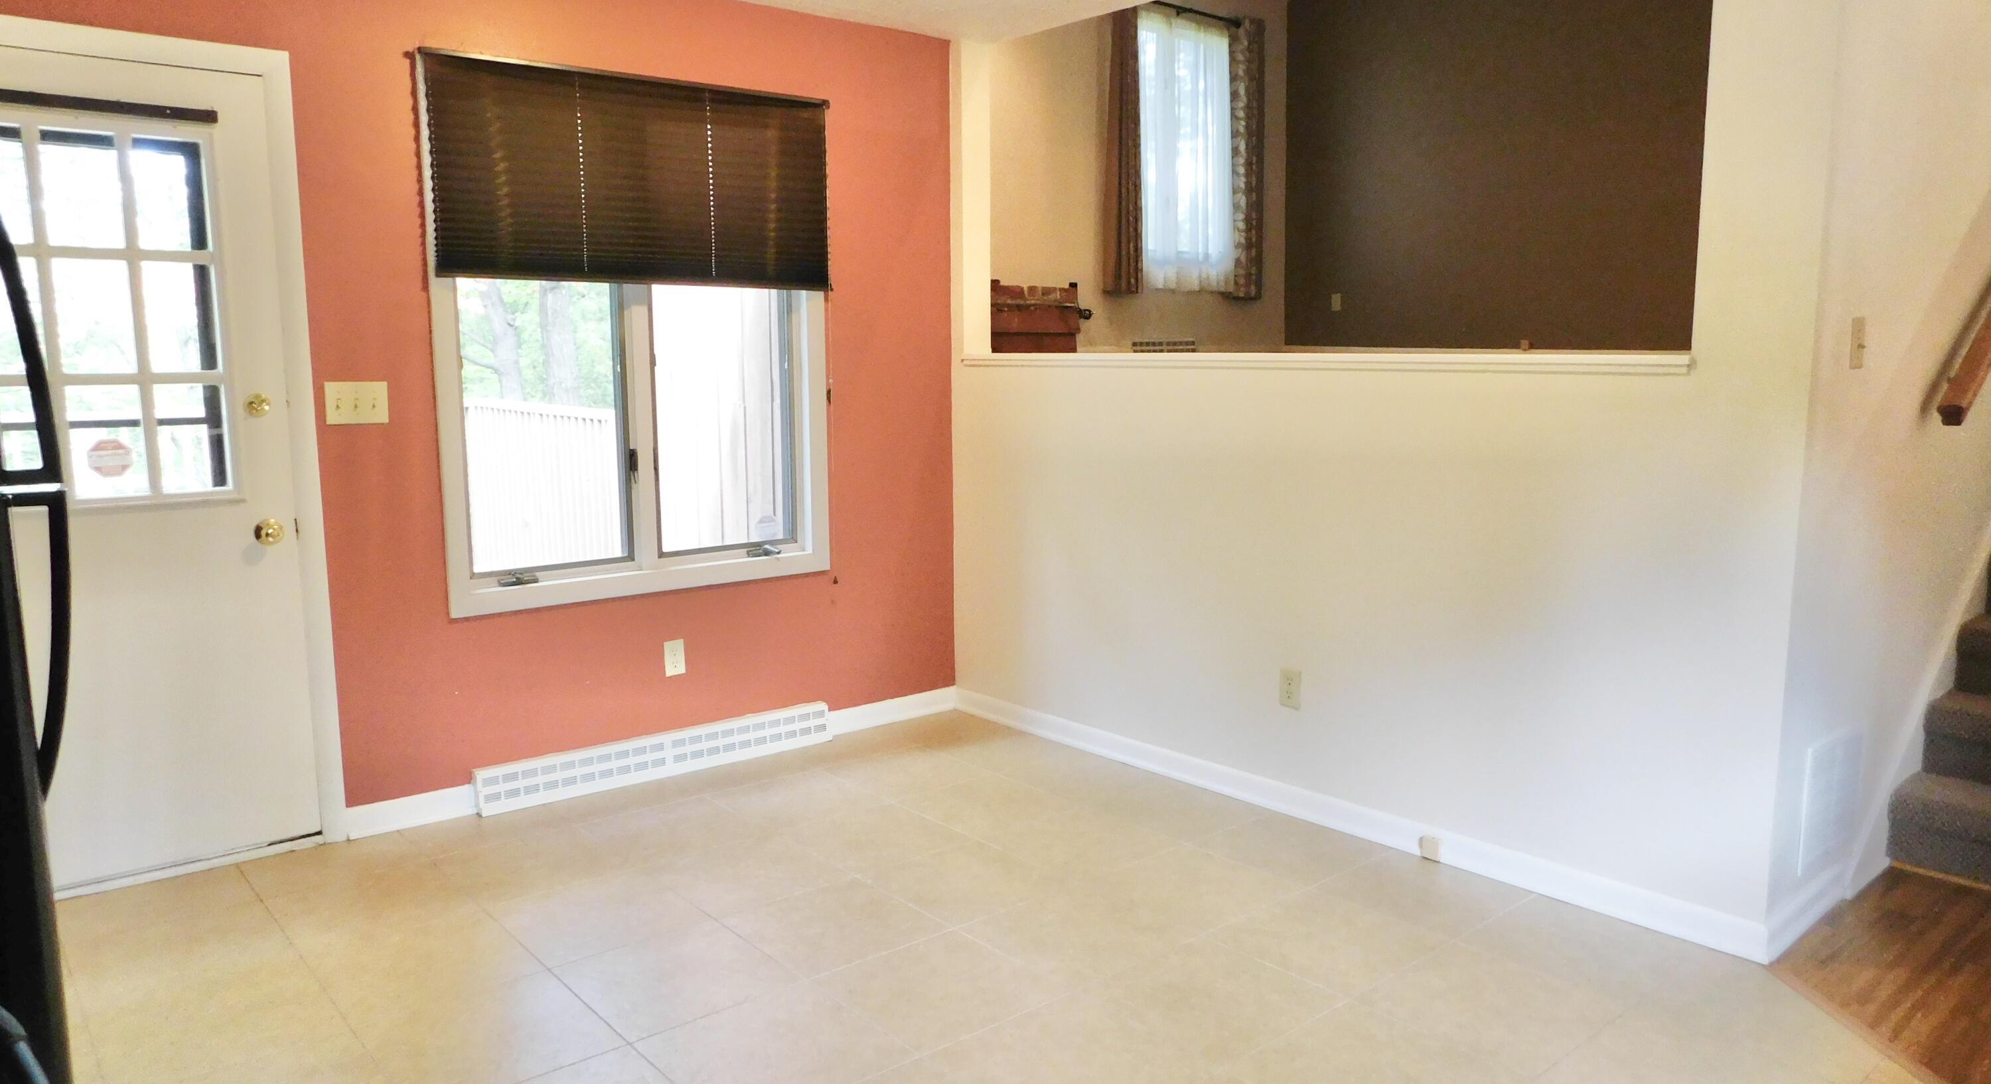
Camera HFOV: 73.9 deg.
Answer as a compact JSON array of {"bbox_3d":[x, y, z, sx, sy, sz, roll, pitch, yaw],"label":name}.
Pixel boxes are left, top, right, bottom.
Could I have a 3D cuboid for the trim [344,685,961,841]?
[{"bbox_3d":[-0.985,0.692,4.380,2.160,0.090,0.018,-7,10,-39],"label":"trim"}]

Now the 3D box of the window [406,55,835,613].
[{"bbox_3d":[-1.086,-0.623,4.124,1.300,1.565,0.100,-7,10,-39],"label":"window"}]

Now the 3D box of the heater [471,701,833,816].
[{"bbox_3d":[-1.065,0.680,4.284,1.220,0.138,0.056,-7,10,-39],"label":"heater"}]

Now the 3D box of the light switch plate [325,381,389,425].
[{"bbox_3d":[-1.735,-0.379,3.599,0.160,0.113,0.016,-7,10,-39],"label":"light switch plate"}]

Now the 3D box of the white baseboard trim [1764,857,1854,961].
[{"bbox_3d":[1.912,0.866,3.116,0.540,0.094,0.018,-7,11,-40],"label":"white baseboard trim"}]

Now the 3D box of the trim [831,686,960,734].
[{"bbox_3d":[-0.366,0.621,4.886,0.555,0.086,0.018,-7,10,-39],"label":"trim"}]

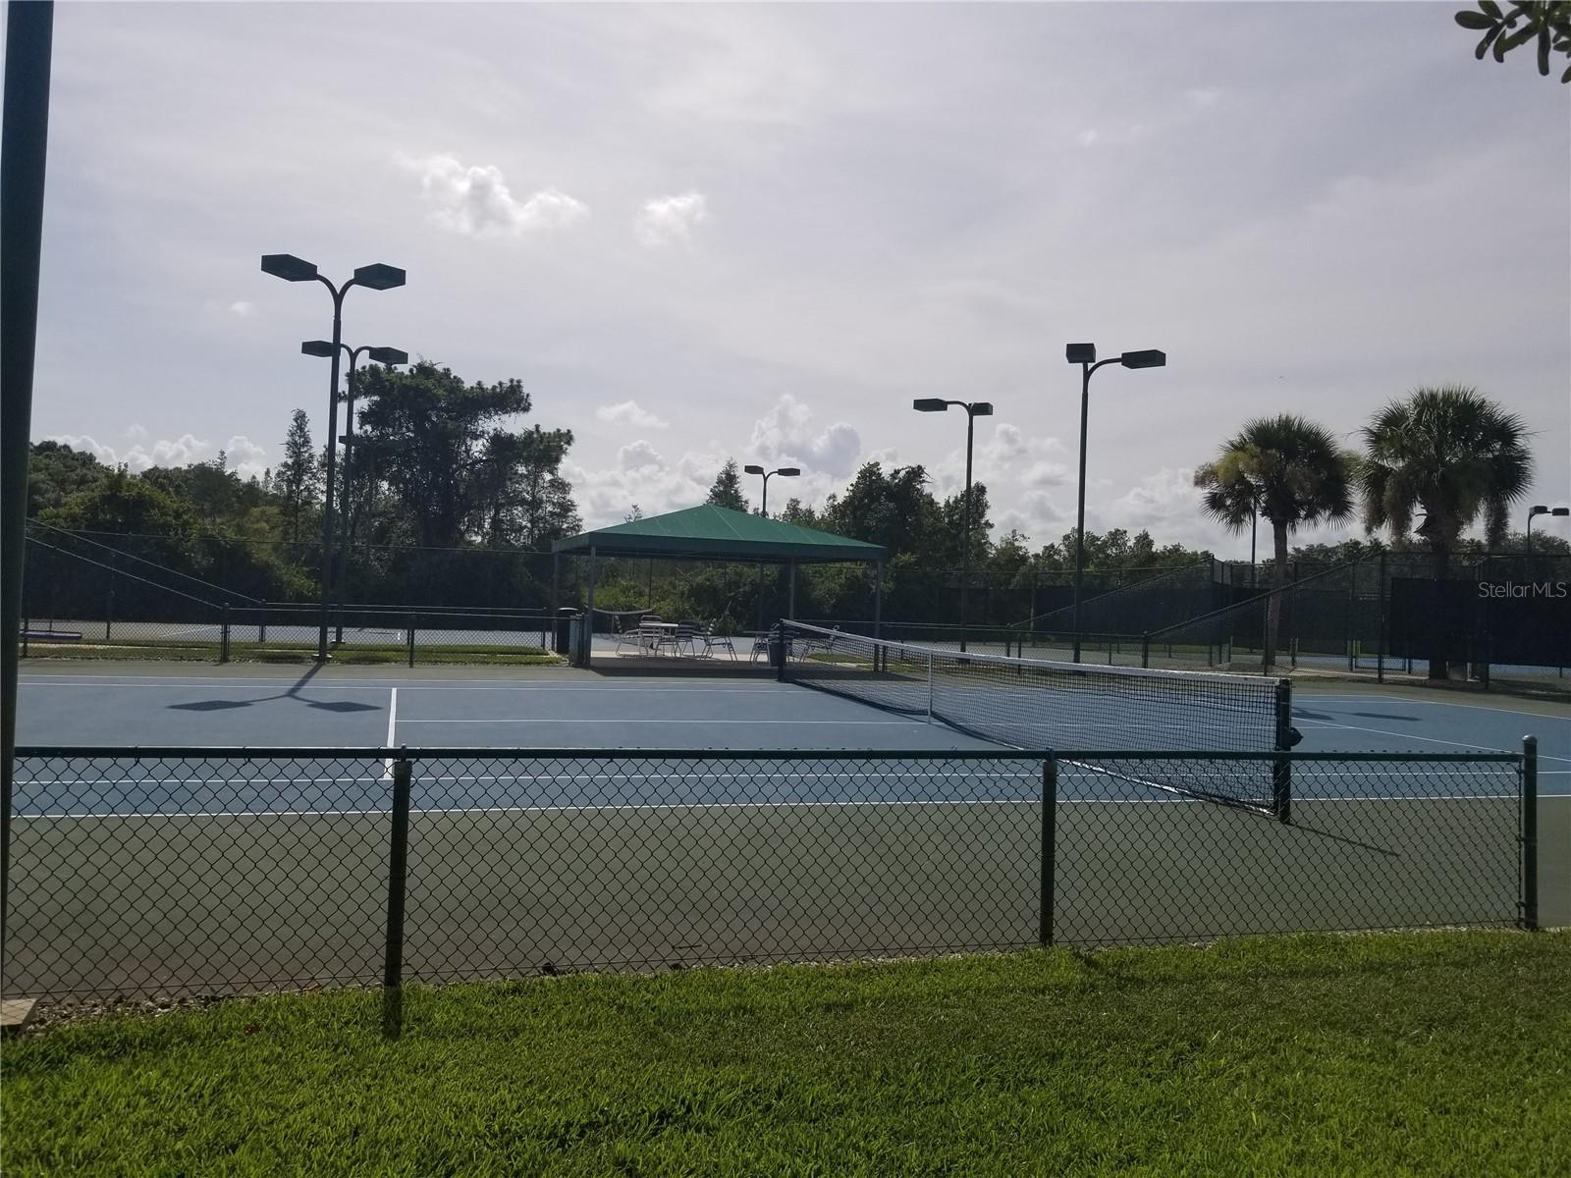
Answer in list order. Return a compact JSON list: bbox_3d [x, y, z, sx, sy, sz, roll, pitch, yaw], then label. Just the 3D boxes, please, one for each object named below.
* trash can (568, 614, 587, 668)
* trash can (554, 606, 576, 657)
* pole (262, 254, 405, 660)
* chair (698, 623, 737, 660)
[{"bbox_3d":[-4.037,1.012,22.900,0.380,1.040,0.380,2,0,-17],"label":"trash can"},{"bbox_3d":[-5.035,0.974,27.150,0.490,1.100,0.490,2,0,-17],"label":"trash can"},{"bbox_3d":[-8.530,-2.281,22.100,2.400,7.250,1.500,2,0,-17],"label":"pole"},{"bbox_3d":[-1.516,1.200,26.400,0.780,0.870,0.600,2,0,-17],"label":"chair"}]

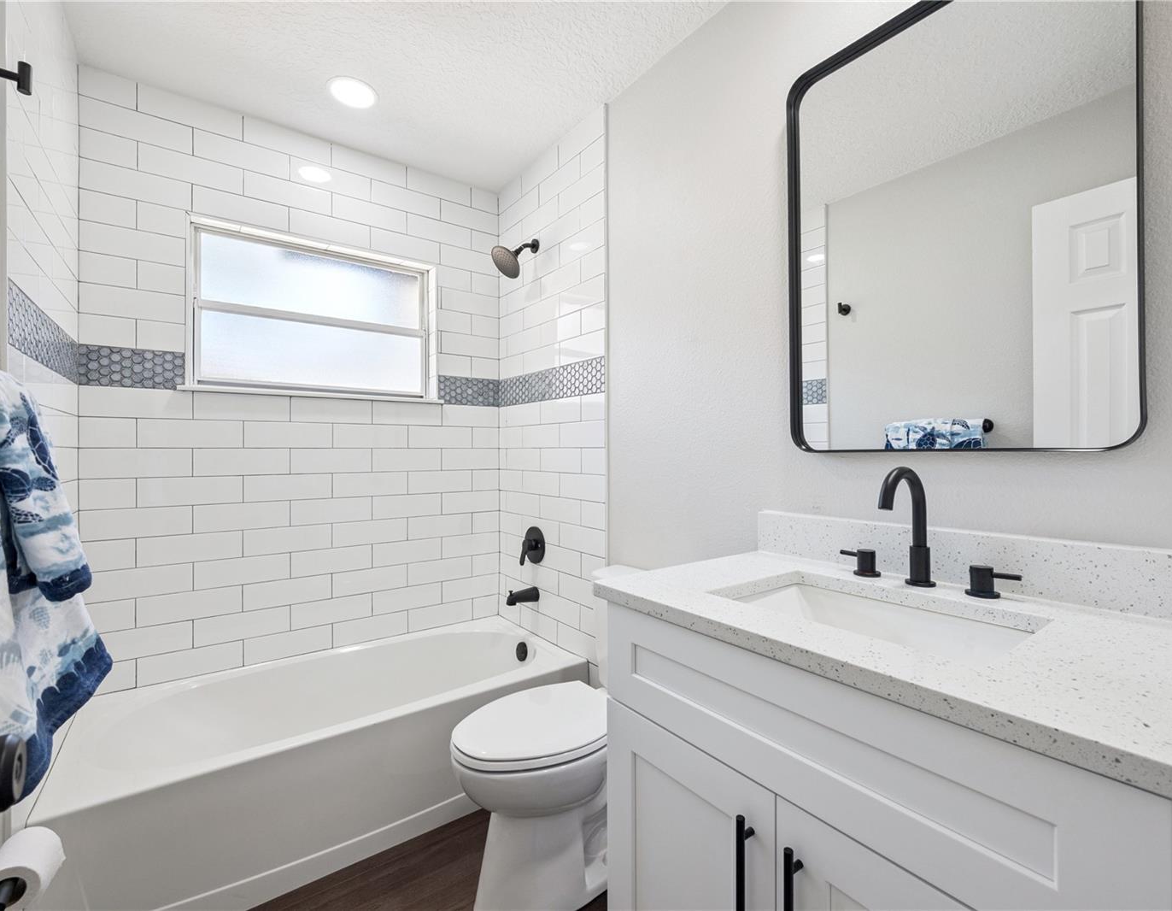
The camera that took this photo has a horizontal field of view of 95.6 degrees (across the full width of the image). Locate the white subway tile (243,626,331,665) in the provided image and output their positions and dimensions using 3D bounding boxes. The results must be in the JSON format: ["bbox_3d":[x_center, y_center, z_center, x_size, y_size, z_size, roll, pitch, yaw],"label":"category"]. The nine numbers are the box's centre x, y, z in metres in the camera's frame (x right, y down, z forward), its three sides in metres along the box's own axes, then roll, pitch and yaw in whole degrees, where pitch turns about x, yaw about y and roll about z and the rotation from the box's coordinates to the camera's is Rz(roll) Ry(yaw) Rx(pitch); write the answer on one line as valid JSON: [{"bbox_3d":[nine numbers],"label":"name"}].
[{"bbox_3d":[-1.152,0.732,2.071,0.301,0.099,0.009,0,0,-36],"label":"white subway tile"}]

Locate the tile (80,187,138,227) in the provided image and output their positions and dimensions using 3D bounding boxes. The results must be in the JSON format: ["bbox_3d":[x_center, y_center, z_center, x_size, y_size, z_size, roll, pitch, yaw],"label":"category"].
[{"bbox_3d":[-1.587,-0.817,1.768,0.142,0.099,0.009,0,0,-36],"label":"tile"}]

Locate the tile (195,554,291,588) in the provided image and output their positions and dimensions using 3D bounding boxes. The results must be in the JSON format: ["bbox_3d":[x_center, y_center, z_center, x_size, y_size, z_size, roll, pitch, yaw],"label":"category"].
[{"bbox_3d":[-1.276,0.428,1.981,0.303,0.100,0.010,0,0,-37],"label":"tile"}]

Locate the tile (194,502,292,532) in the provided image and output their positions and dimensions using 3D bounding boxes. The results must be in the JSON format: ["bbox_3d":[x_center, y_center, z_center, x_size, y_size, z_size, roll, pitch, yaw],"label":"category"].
[{"bbox_3d":[-1.276,0.225,1.981,0.303,0.100,0.010,0,0,-37],"label":"tile"}]

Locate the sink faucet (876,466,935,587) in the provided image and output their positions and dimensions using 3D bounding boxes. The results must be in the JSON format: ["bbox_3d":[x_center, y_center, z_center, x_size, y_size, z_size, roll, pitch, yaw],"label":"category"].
[{"bbox_3d":[0.593,0.134,0.986,0.178,0.226,0.056,0,0,-36],"label":"sink faucet"}]

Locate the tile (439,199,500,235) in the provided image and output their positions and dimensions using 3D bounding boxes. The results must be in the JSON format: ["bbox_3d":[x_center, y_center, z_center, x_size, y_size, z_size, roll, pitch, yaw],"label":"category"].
[{"bbox_3d":[-0.551,-1.121,2.519,0.288,0.099,0.010,0,0,-36],"label":"tile"}]

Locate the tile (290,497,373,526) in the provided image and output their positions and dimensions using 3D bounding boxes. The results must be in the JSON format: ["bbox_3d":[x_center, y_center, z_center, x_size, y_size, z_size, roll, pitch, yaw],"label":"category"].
[{"bbox_3d":[-1.034,0.224,2.166,0.303,0.100,0.010,0,0,-36],"label":"tile"}]

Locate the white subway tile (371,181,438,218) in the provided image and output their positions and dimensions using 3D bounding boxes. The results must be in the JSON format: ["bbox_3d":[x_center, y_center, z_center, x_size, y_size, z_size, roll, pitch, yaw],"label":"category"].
[{"bbox_3d":[-0.797,-1.129,2.362,0.304,0.100,0.010,0,0,-36],"label":"white subway tile"}]

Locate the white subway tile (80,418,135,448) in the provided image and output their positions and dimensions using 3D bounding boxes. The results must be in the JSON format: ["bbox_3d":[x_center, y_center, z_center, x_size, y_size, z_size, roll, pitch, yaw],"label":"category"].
[{"bbox_3d":[-1.584,-0.077,1.765,0.142,0.099,0.009,0,0,-36],"label":"white subway tile"}]

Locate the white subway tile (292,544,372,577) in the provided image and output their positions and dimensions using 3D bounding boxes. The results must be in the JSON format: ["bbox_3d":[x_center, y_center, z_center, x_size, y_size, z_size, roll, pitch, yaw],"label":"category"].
[{"bbox_3d":[-1.032,0.428,2.163,0.303,0.100,0.010,0,0,-37],"label":"white subway tile"}]

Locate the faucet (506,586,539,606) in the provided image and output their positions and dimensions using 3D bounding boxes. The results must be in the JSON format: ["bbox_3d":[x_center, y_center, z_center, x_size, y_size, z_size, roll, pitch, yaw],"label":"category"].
[{"bbox_3d":[-0.277,0.606,2.276,0.140,0.066,0.064,0,0,-36],"label":"faucet"}]

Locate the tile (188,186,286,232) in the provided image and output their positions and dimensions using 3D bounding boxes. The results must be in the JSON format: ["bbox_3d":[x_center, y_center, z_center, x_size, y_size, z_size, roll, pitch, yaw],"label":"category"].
[{"bbox_3d":[-1.286,-0.921,1.991,0.303,0.100,0.010,0,0,-36],"label":"tile"}]

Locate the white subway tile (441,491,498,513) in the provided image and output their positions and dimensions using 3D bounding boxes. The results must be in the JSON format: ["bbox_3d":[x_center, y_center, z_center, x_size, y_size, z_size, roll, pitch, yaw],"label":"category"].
[{"bbox_3d":[-0.544,0.223,2.524,0.300,0.100,0.010,0,0,-37],"label":"white subway tile"}]

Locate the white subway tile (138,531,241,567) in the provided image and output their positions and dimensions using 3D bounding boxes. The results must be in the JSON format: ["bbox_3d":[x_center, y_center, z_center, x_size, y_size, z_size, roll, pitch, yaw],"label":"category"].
[{"bbox_3d":[-1.401,0.328,1.896,0.303,0.099,0.009,0,0,-36],"label":"white subway tile"}]

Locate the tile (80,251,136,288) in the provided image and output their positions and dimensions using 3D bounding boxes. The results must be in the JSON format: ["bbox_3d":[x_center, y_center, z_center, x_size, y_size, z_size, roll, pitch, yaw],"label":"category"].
[{"bbox_3d":[-1.588,-0.615,1.766,0.142,0.099,0.009,0,0,-36],"label":"tile"}]

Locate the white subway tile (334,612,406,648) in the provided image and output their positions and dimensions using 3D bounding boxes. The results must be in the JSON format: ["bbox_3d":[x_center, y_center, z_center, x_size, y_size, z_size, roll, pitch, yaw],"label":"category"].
[{"bbox_3d":[-0.906,0.732,2.250,0.301,0.099,0.009,0,0,-36],"label":"white subway tile"}]

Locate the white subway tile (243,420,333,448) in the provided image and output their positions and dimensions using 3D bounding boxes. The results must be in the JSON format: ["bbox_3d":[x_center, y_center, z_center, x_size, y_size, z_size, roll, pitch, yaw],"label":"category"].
[{"bbox_3d":[-1.155,-0.080,2.071,0.303,0.100,0.010,0,0,-37],"label":"white subway tile"}]

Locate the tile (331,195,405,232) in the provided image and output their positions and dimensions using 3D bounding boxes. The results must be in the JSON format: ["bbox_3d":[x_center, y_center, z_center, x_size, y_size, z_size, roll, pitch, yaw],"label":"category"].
[{"bbox_3d":[-0.918,-1.023,2.261,0.303,0.100,0.010,0,0,-36],"label":"tile"}]

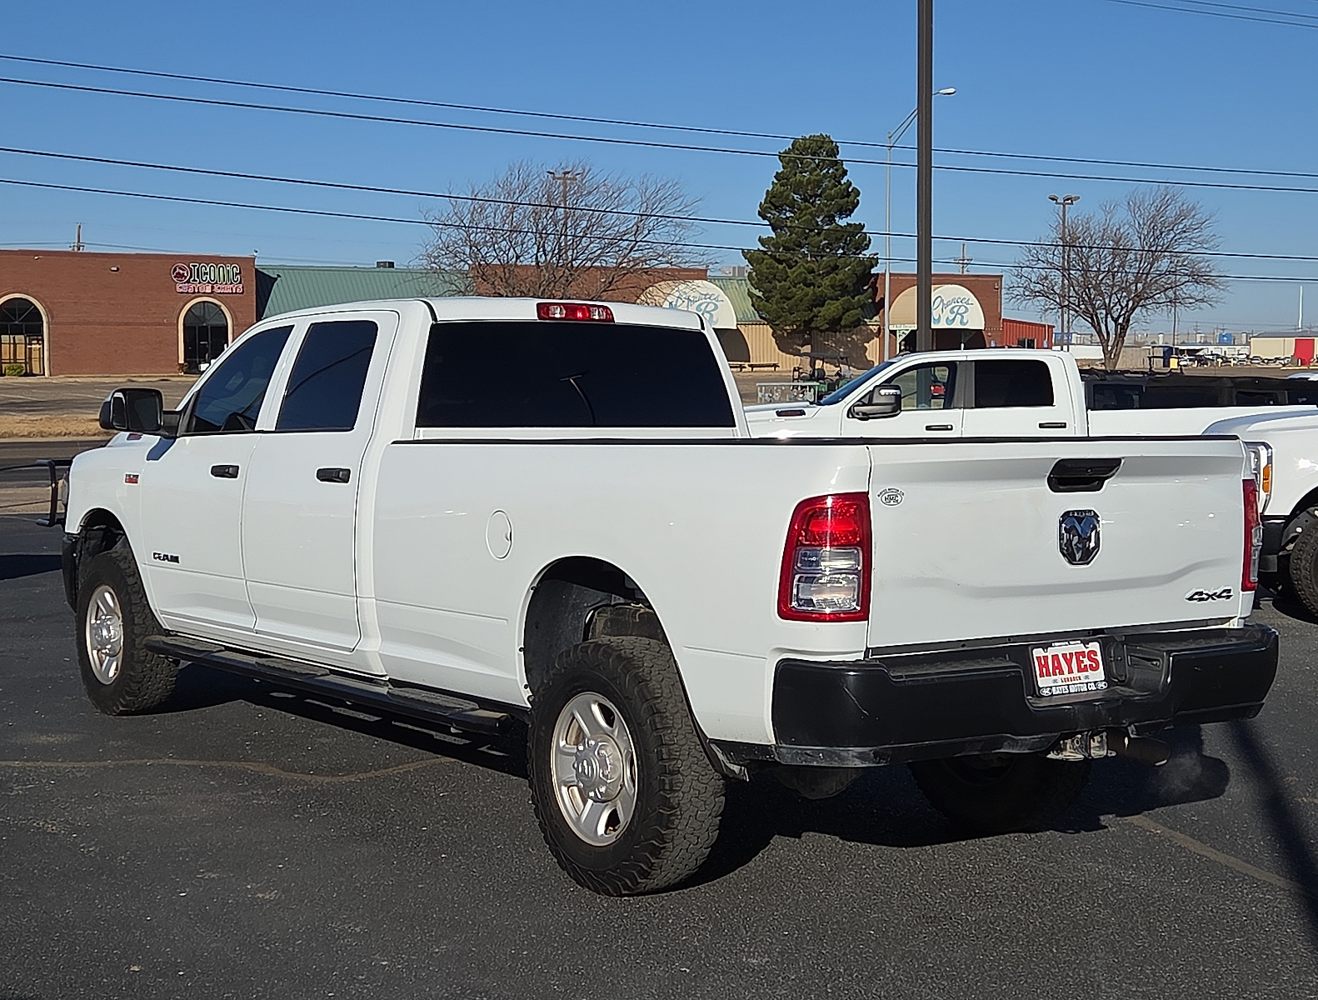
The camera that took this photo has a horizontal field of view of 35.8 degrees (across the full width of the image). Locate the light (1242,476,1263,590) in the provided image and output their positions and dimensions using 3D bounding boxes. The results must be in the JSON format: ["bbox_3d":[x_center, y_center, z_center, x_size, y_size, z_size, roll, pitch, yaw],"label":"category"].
[{"bbox_3d":[1.952,0.112,6.872,0.180,0.375,0.190,-2,4,-36],"label":"light"}]

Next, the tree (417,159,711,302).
[{"bbox_3d":[-4.055,-9.650,85.000,12.200,9.000,11.000,0,4,0],"label":"tree"}]

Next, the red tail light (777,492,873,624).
[{"bbox_3d":[0.456,0.152,5.566,0.200,0.355,0.160,-2,4,-35],"label":"red tail light"}]

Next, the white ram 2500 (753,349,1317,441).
[{"bbox_3d":[3.302,-0.457,19.990,6.050,2.020,2.080,0,3,6],"label":"white ram 2500"}]

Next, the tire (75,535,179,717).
[{"bbox_3d":[-2.652,0.652,10.208,0.280,0.825,0.830,-2,4,-36],"label":"tire"}]

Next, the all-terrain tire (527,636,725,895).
[{"bbox_3d":[-0.113,0.847,6.508,0.265,0.825,0.825,-2,4,-35],"label":"all-terrain tire"}]

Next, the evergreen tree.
[{"bbox_3d":[9.280,-15.084,125.000,8.200,14.600,8.200,0,4,4],"label":"evergreen tree"}]

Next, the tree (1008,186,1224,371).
[{"bbox_3d":[25.907,-12.293,115.000,12.000,10.700,11.500,1,5,12],"label":"tree"}]

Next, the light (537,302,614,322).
[{"bbox_3d":[-0.343,-0.750,8.192,0.350,0.070,0.060,-2,4,-35],"label":"light"}]

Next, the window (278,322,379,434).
[{"bbox_3d":[-1.363,-0.506,8.433,0.070,0.480,0.720,19,-8,-35],"label":"window"}]

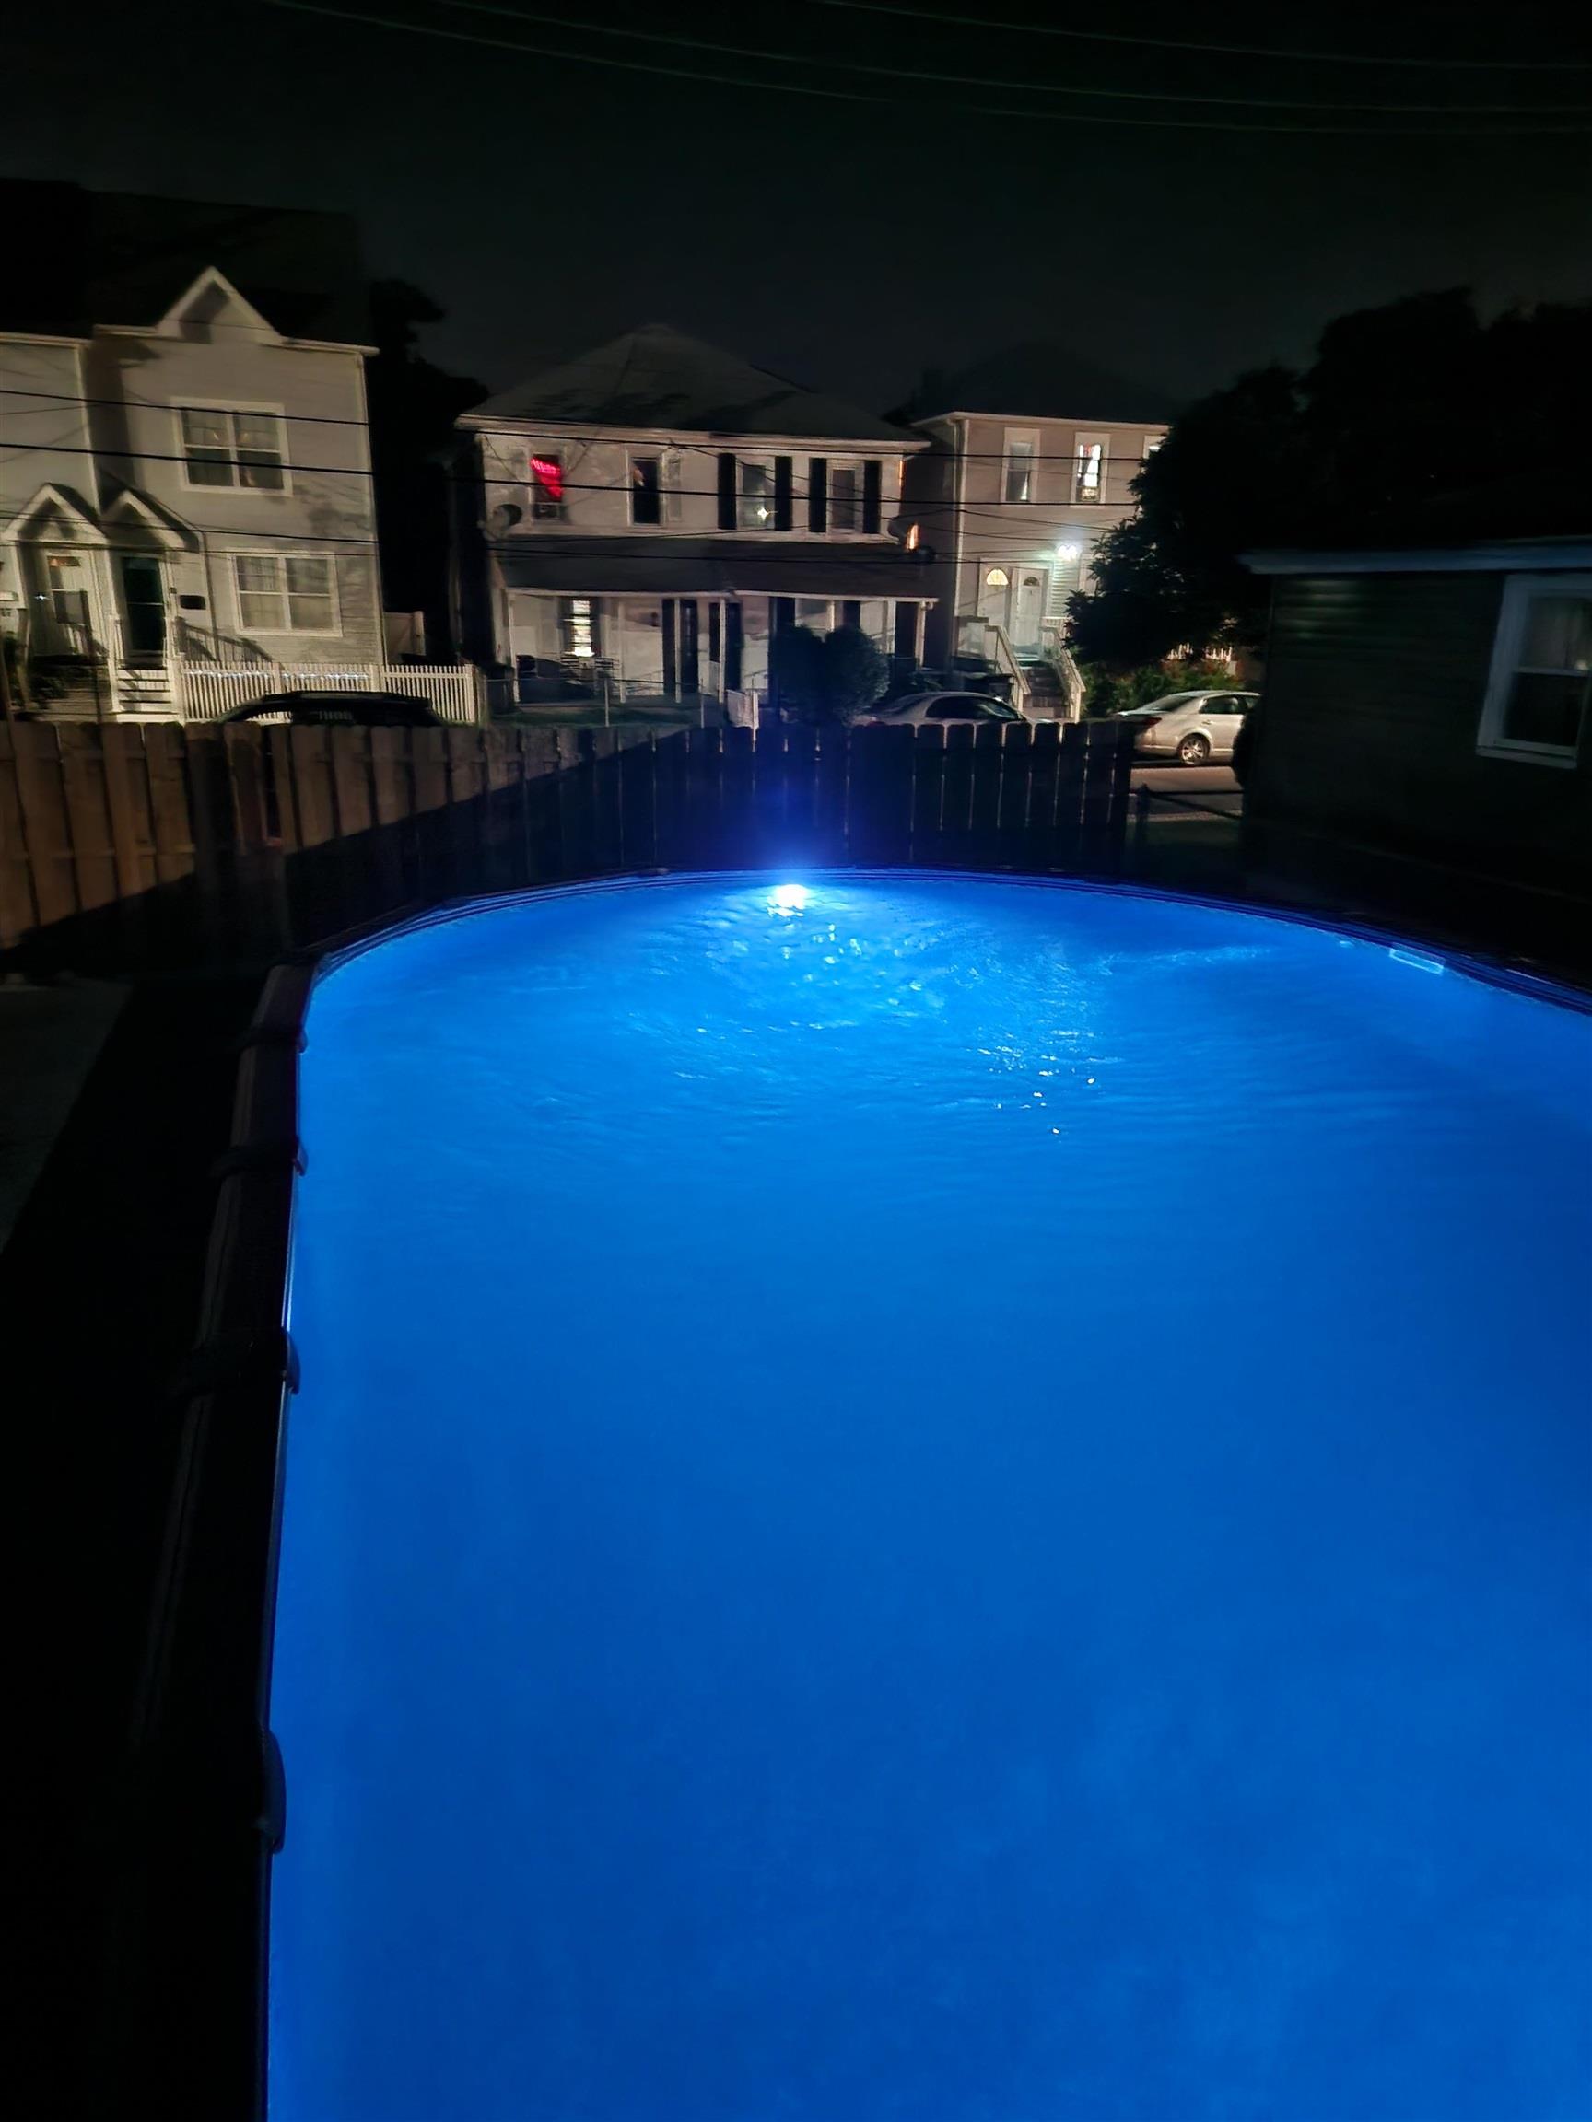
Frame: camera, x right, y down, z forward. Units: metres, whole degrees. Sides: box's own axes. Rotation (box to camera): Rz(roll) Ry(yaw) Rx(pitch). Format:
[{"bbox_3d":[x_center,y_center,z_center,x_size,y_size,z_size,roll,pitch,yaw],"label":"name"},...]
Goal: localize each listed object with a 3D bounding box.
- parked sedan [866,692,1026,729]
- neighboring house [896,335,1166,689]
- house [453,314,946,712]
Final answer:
[{"bbox_3d":[3.144,-6.749,28.722,4.650,1.440,1.780,-5,19,-17],"label":"parked sedan"},{"bbox_3d":[6.407,-15.907,41.854,8.240,9.480,11.560,-5,19,-17],"label":"neighboring house"},{"bbox_3d":[-3.166,-13.542,34.922,10.750,8.690,12.260,-5,19,-17],"label":"house"}]

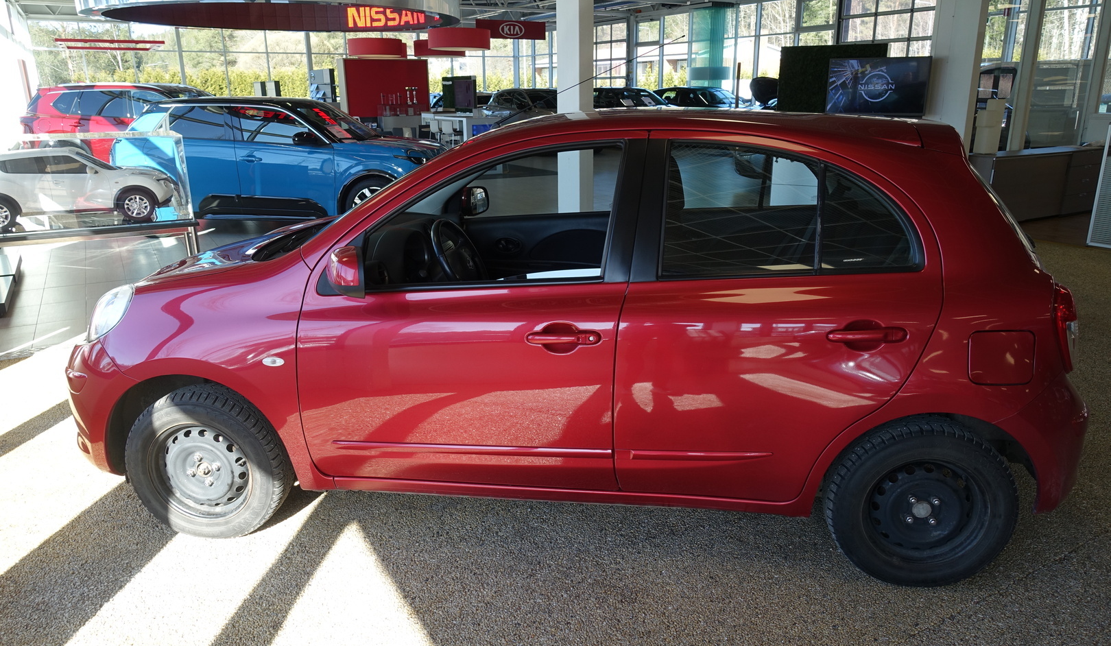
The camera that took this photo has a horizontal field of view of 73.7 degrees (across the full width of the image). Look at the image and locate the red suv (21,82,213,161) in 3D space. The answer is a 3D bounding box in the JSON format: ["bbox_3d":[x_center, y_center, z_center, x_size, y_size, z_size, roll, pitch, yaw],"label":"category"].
[{"bbox_3d":[-7.700,-3.851,14.744,4.680,1.710,1.840,0,17,0],"label":"red suv"}]

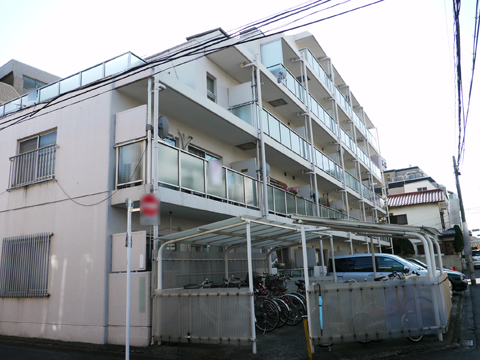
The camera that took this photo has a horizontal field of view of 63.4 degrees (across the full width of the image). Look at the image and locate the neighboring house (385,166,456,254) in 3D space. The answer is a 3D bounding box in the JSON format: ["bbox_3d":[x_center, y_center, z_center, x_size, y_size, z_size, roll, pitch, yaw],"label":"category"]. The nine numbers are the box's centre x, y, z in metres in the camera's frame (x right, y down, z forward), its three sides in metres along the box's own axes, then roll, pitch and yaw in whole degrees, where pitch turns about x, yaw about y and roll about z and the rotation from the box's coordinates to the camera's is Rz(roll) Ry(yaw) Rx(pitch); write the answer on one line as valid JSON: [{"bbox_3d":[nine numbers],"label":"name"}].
[{"bbox_3d":[16.086,4.194,36.217,7.000,9.400,8.500,-10,-15,29],"label":"neighboring house"}]

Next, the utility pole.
[{"bbox_3d":[12.573,2.157,21.857,0.320,7.250,0.320,-8,-14,29],"label":"utility pole"}]

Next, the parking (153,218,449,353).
[{"bbox_3d":[1.870,2.292,9.217,5.250,2.280,6.600,-10,-15,29],"label":"parking"}]

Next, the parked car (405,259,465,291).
[{"bbox_3d":[7.117,4.073,16.133,3.900,1.450,1.660,-10,-15,29],"label":"parked car"}]

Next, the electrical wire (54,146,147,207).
[{"bbox_3d":[-3.364,0.042,9.100,3.120,1.120,0.120,-10,-15,29],"label":"electrical wire"}]

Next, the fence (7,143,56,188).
[{"bbox_3d":[-5.552,-0.304,10.414,2.100,0.950,0.180,-10,-15,29],"label":"fence"}]

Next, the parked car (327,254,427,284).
[{"bbox_3d":[5.311,3.640,14.516,4.400,1.720,1.740,-10,-15,29],"label":"parked car"}]

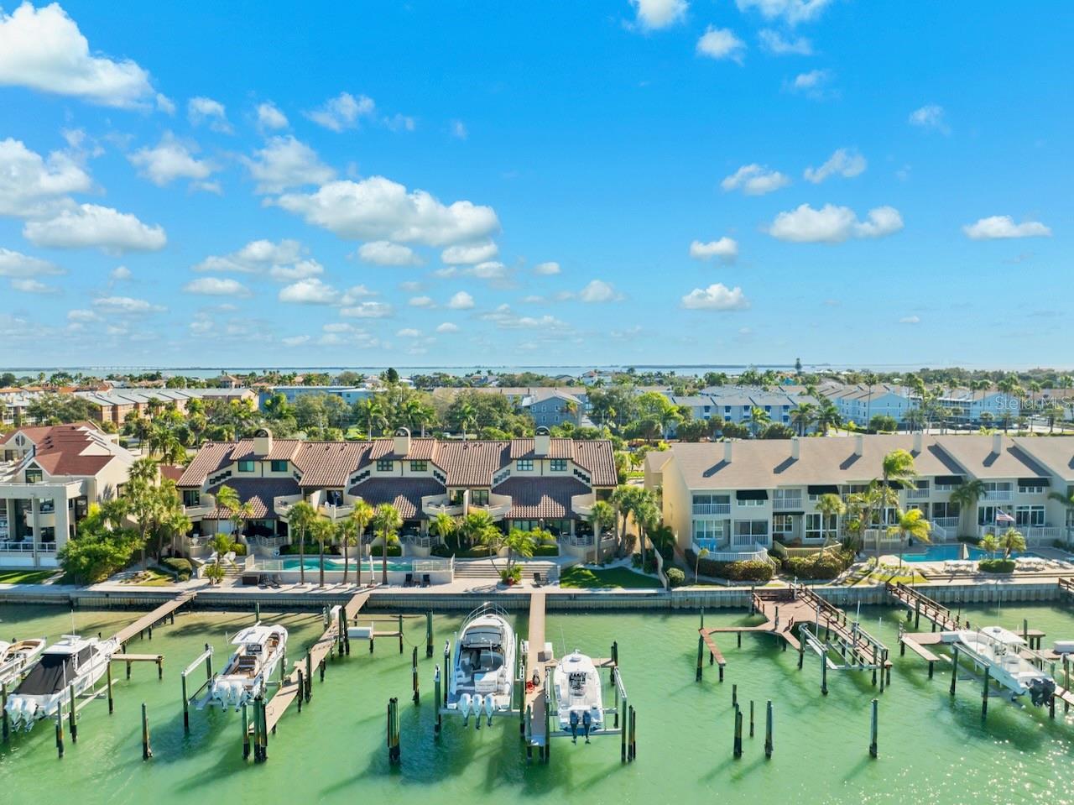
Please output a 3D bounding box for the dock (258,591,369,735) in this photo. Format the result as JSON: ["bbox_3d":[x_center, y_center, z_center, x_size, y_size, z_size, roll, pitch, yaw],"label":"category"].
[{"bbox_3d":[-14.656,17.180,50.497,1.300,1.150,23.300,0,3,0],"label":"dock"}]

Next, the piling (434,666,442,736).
[{"bbox_3d":[-5.832,17.616,43.842,0.330,4.102,0.330,0,3,0],"label":"piling"}]

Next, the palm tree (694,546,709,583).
[{"bbox_3d":[14.208,14.084,64.470,1.250,3.100,1.150,0,3,0],"label":"palm tree"}]

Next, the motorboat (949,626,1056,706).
[{"bbox_3d":[29.700,16.168,47.700,2.600,3.400,7.900,0,3,0],"label":"motorboat"}]

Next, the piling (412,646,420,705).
[{"bbox_3d":[-7.761,17.616,47.978,0.310,3.705,0.310,0,3,0],"label":"piling"}]

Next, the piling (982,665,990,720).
[{"bbox_3d":[25.827,16.683,42.825,0.320,3.200,0.320,0,3,0],"label":"piling"}]

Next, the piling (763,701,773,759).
[{"bbox_3d":[12.066,17.006,38.782,0.320,3.100,0.320,0,3,0],"label":"piling"}]

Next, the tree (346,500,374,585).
[{"bbox_3d":[-15.178,12.118,63.966,2.350,7.400,2.300,0,3,0],"label":"tree"}]

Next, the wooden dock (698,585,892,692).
[{"bbox_3d":[17.700,17.175,58.400,13.400,3.400,18.200,0,3,0],"label":"wooden dock"}]

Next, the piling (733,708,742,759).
[{"bbox_3d":[10.450,17.115,38.787,0.380,2.900,0.340,0,3,0],"label":"piling"}]

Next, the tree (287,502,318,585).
[{"bbox_3d":[-20.311,12.146,64.466,2.600,7.350,2.500,0,3,0],"label":"tree"}]

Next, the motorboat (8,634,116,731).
[{"bbox_3d":[-28.650,16.282,45.900,3.000,3.800,9.100,0,3,1],"label":"motorboat"}]

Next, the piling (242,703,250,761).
[{"bbox_3d":[-16.162,18.247,41.377,0.310,3.148,0.310,0,3,0],"label":"piling"}]

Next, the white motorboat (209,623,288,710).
[{"bbox_3d":[-17.400,16.149,46.900,3.000,3.300,9.300,0,3,0],"label":"white motorboat"}]

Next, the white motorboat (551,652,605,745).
[{"bbox_3d":[2.420,16.353,43.600,2.900,3.200,8.400,0,3,2],"label":"white motorboat"}]

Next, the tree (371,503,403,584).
[{"bbox_3d":[-14.093,13.210,69.263,2.800,7.535,2.800,0,3,0],"label":"tree"}]

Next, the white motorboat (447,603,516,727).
[{"bbox_3d":[-3.116,15.272,44.200,3.600,3.200,11.600,0,3,0],"label":"white motorboat"}]

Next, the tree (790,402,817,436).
[{"bbox_3d":[67.992,4.585,189.970,7.200,8.900,6.800,0,3,0],"label":"tree"}]

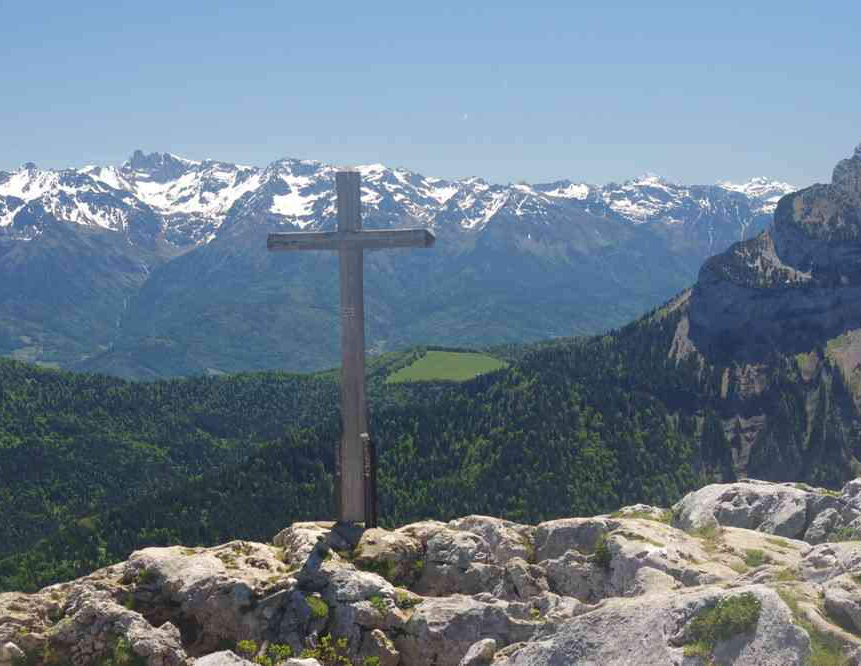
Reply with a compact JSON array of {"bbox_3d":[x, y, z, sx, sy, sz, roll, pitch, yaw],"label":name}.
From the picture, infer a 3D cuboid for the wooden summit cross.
[{"bbox_3d":[-0.589,0.102,14.100,1.310,2.700,0.150,0,3,18],"label":"wooden summit cross"}]

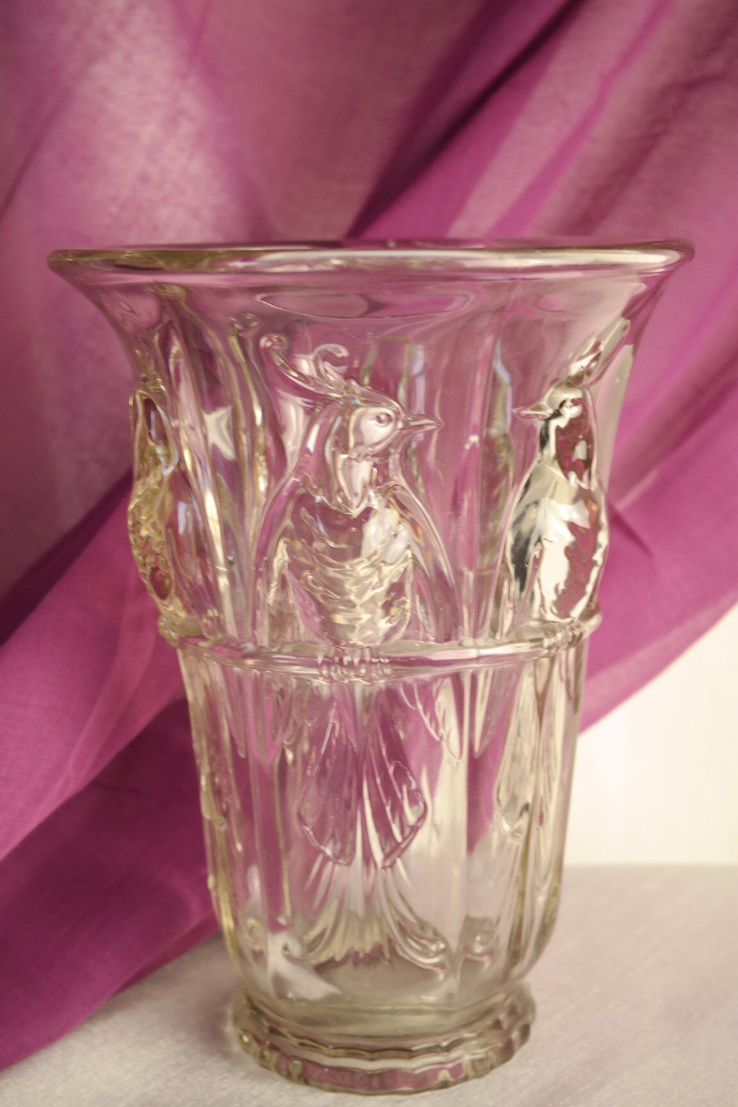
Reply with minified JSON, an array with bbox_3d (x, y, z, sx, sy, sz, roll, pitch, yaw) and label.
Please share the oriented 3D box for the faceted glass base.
[{"bbox_3d":[0.005,0.138,0.504,0.093,0.016,0.093,-1,10,0],"label":"faceted glass base"}]

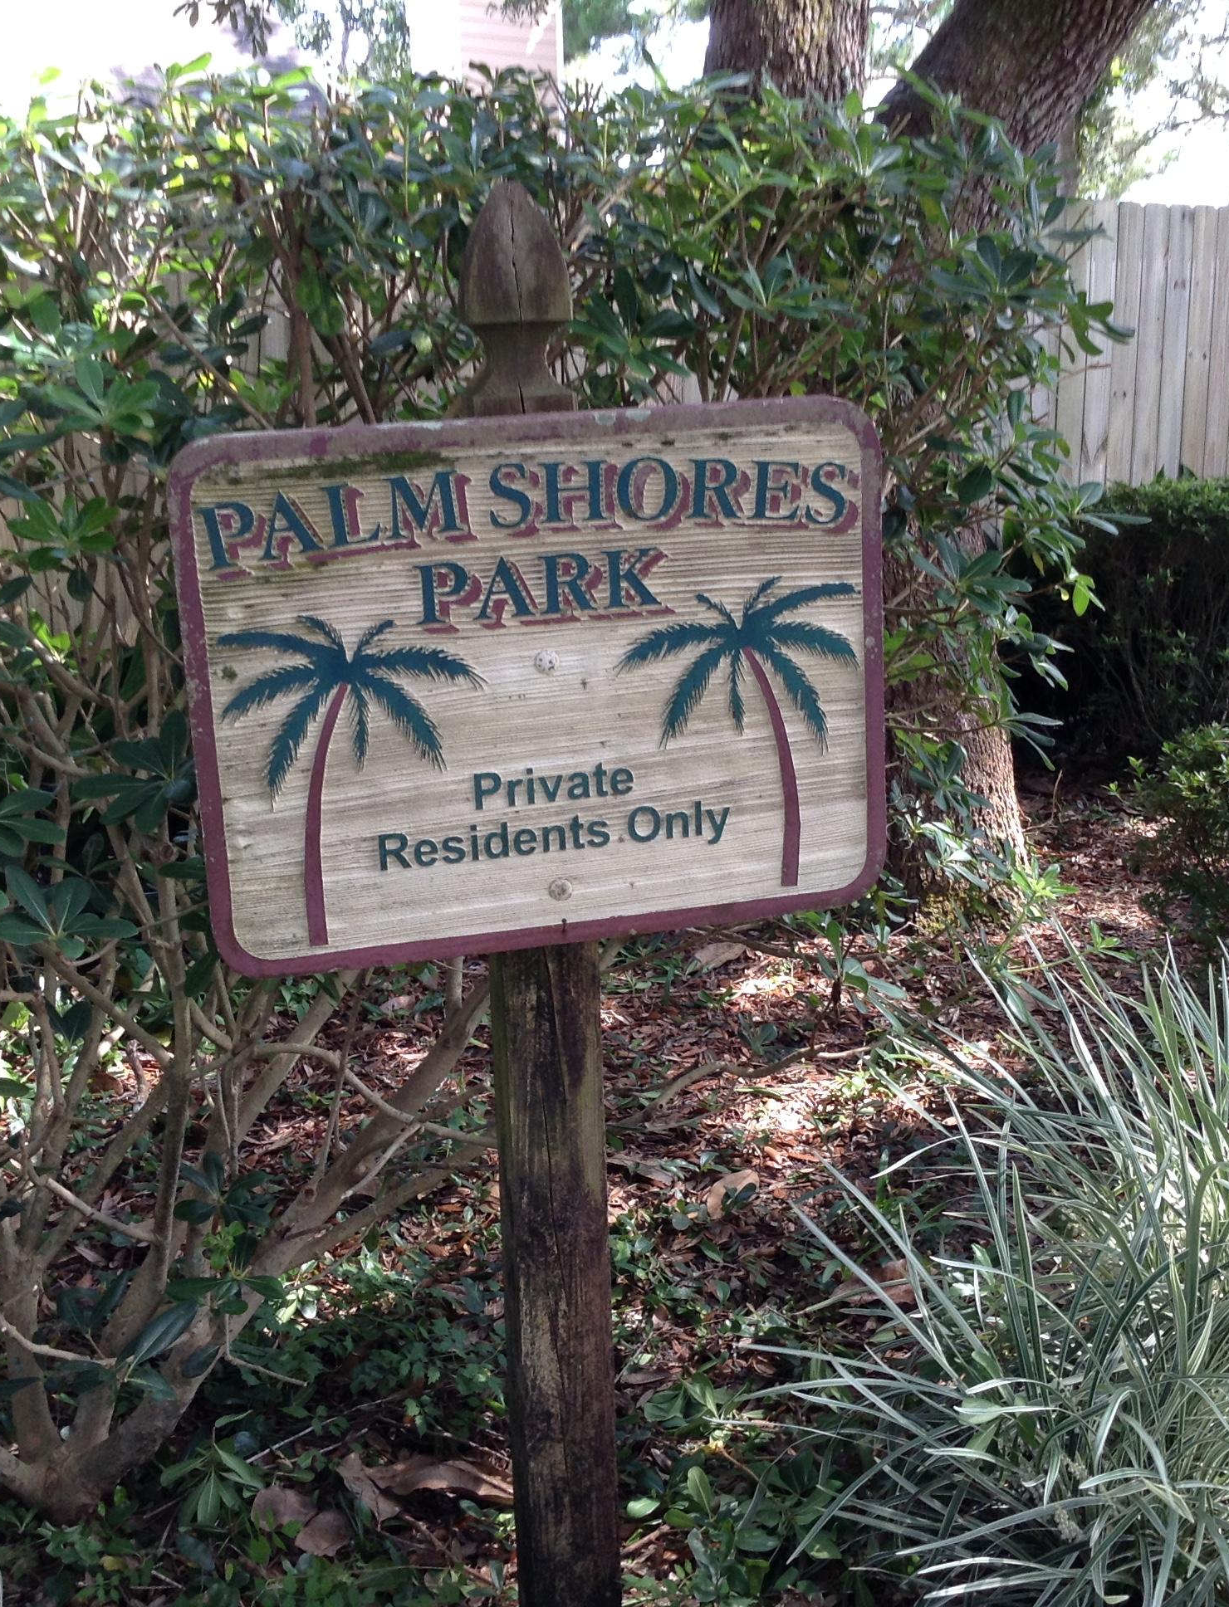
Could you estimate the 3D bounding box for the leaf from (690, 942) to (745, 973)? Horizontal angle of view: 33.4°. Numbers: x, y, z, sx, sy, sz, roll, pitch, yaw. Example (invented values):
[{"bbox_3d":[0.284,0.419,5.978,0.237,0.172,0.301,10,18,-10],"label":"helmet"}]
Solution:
[{"bbox_3d":[0.236,0.346,4.639,0.118,0.042,0.070,-6,14,-21],"label":"leaf"}]

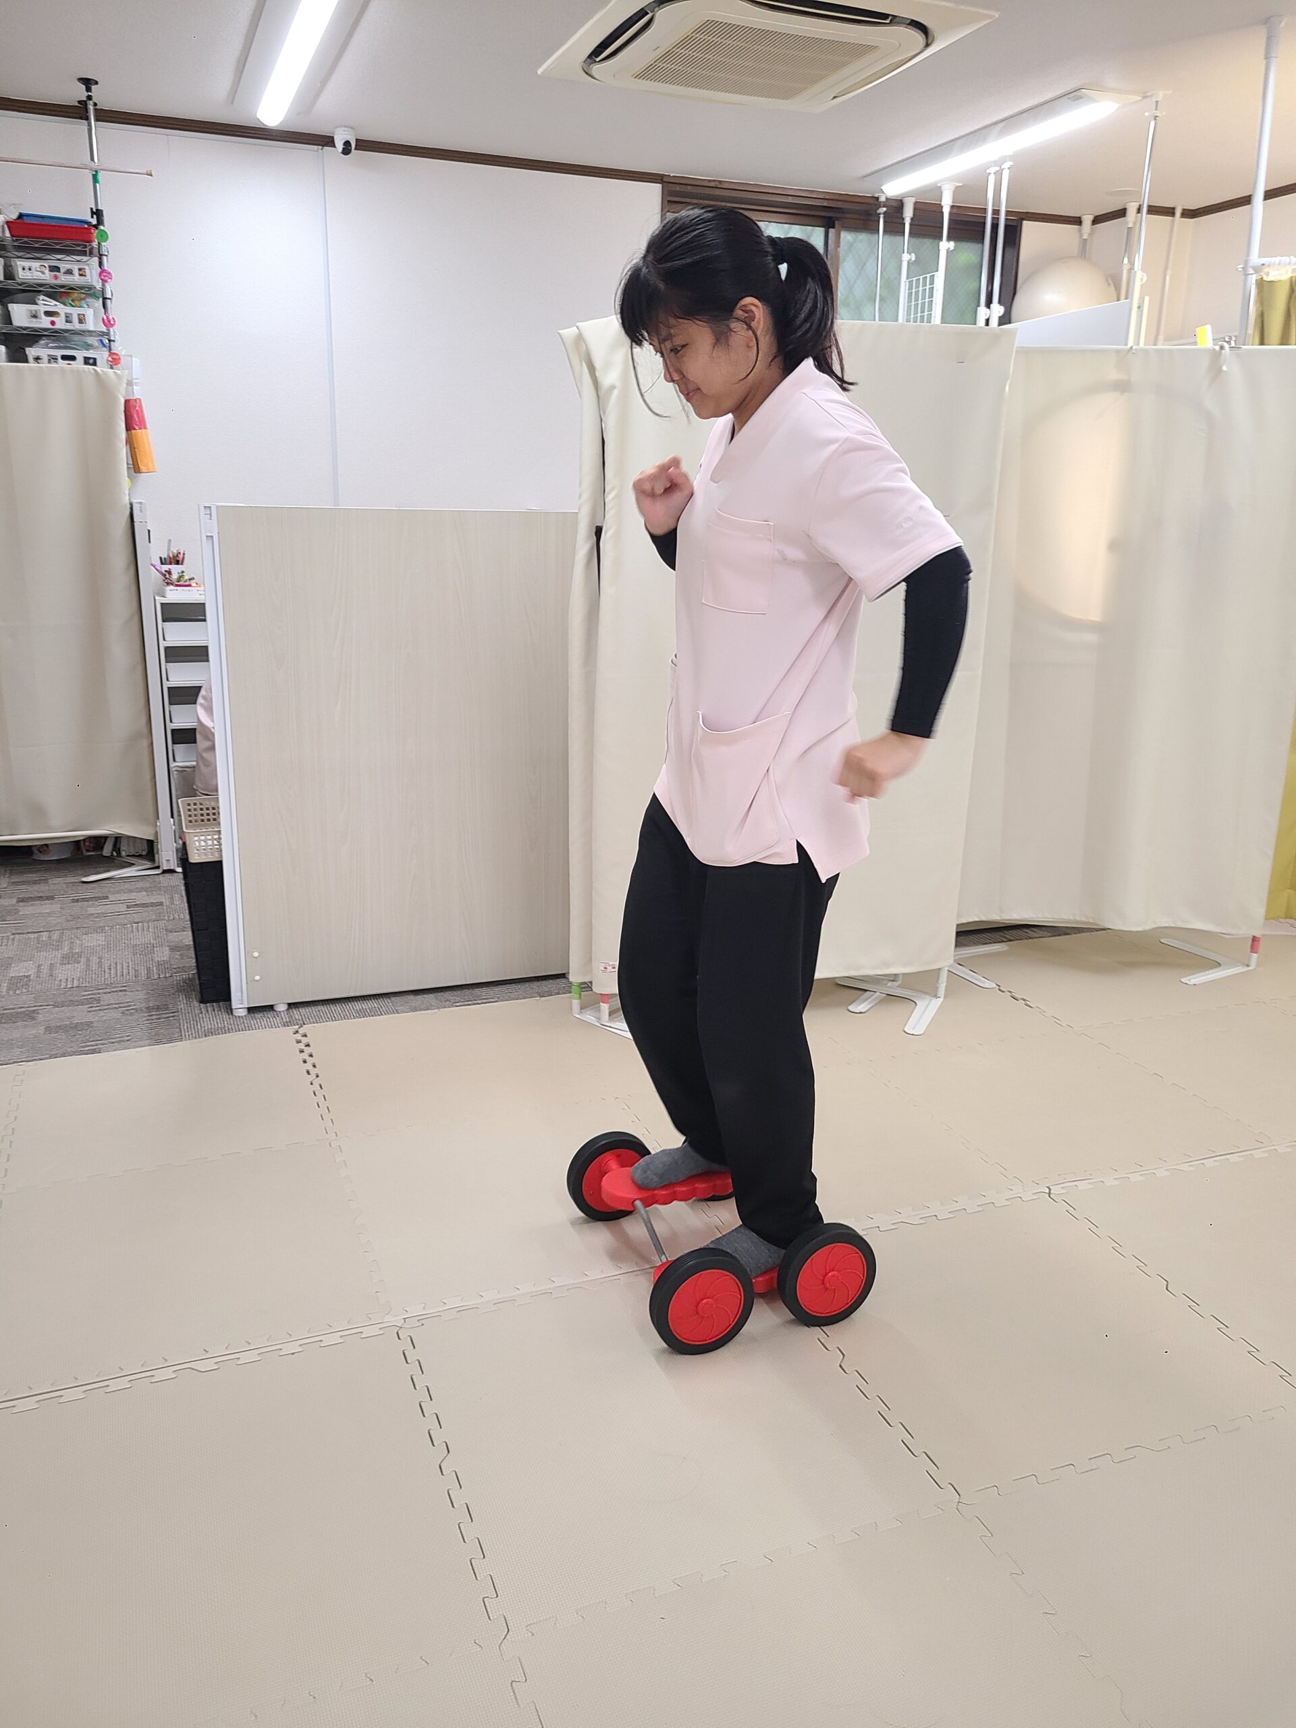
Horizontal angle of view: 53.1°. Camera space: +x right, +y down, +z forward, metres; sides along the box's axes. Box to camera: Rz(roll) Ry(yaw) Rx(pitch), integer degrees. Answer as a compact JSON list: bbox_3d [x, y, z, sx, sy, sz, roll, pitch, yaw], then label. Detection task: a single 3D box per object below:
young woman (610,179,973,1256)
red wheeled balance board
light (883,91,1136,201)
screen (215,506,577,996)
[{"bbox_3d":[0.149,-0.126,1.929,0.420,1.560,0.520,-12,20,-39],"label":"young woman"},{"bbox_3d":[0.110,0.595,2.156,0.367,0.157,0.438,-5,16,-20],"label":"red wheeled balance board"},{"bbox_3d":[1.219,-2.534,4.615,0.230,0.060,1.250,-5,16,-20],"label":"light"},{"bbox_3d":[-0.576,-0.252,3.229,0.930,1.210,0.040,-5,16,-20],"label":"screen"}]

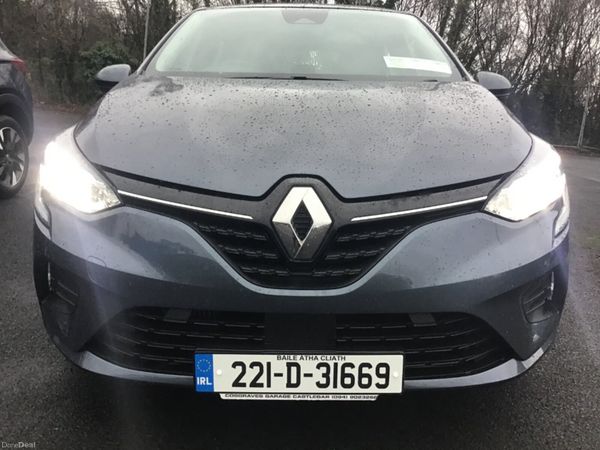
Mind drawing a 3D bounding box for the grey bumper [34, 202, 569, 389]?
[{"bbox_3d":[0.004,0.176,1.546,1.750,0.520,0.520,1,17,0],"label":"grey bumper"}]

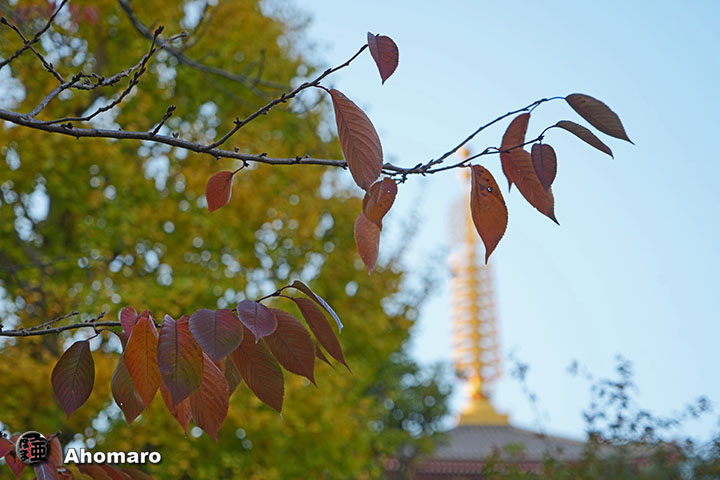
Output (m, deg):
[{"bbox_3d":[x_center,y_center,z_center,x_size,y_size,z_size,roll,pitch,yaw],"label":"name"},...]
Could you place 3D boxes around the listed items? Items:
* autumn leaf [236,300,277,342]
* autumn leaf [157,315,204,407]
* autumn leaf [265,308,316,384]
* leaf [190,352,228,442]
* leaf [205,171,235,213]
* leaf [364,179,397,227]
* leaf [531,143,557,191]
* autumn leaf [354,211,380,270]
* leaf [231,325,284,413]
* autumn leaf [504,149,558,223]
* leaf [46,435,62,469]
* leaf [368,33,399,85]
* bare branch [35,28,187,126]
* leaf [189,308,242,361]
[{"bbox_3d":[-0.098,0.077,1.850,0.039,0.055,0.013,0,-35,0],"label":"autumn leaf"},{"bbox_3d":[-0.190,0.129,2.080,0.049,0.100,0.020,4,-20,-5],"label":"autumn leaf"},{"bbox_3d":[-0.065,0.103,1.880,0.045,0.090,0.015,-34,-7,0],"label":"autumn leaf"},{"bbox_3d":[-0.144,0.148,1.860,0.042,0.090,0.015,-10,-12,0],"label":"leaf"},{"bbox_3d":[-0.150,-0.052,2.100,0.029,0.050,0.015,30,-5,-4],"label":"leaf"},{"bbox_3d":[0.020,-0.034,1.900,0.034,0.053,0.017,14,-14,0],"label":"leaf"},{"bbox_3d":[0.197,-0.078,2.100,0.028,0.056,0.016,-11,-28,6],"label":"leaf"},{"bbox_3d":[0.010,-0.002,2.120,0.029,0.075,0.018,-2,-8,0],"label":"autumn leaf"},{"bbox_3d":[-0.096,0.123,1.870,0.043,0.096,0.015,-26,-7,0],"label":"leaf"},{"bbox_3d":[0.184,-0.058,2.120,0.039,0.101,0.020,-38,-5,5],"label":"autumn leaf"},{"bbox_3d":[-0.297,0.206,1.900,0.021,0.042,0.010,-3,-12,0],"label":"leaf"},{"bbox_3d":[0.024,-0.196,2.120,0.034,0.059,0.018,-9,-30,1],"label":"leaf"},{"bbox_3d":[-0.246,-0.160,1.930,0.150,0.097,0.070,-2,-17,0],"label":"bare branch"},{"bbox_3d":[-0.152,0.100,2.070,0.058,0.068,0.020,4,-45,-4],"label":"leaf"}]

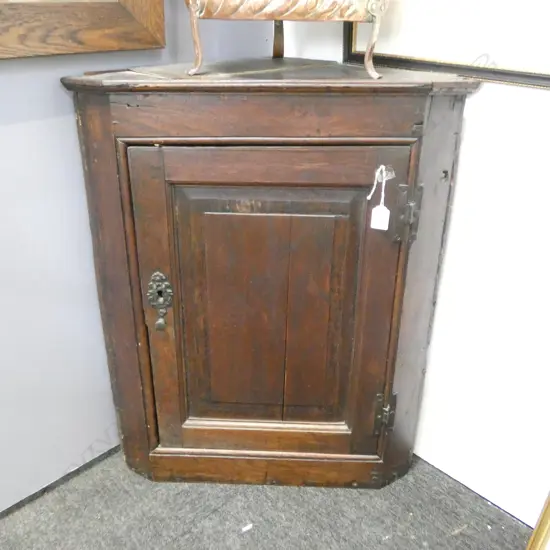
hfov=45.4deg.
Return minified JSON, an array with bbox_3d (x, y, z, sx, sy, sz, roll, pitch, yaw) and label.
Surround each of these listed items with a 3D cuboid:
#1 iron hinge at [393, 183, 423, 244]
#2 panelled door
[{"bbox_3d":[0.255,-0.118,1.258,0.045,0.117,0.019,1,28,1],"label":"iron hinge"},{"bbox_3d":[-0.014,0.089,1.393,0.524,0.748,0.030,1,28,1],"label":"panelled door"}]

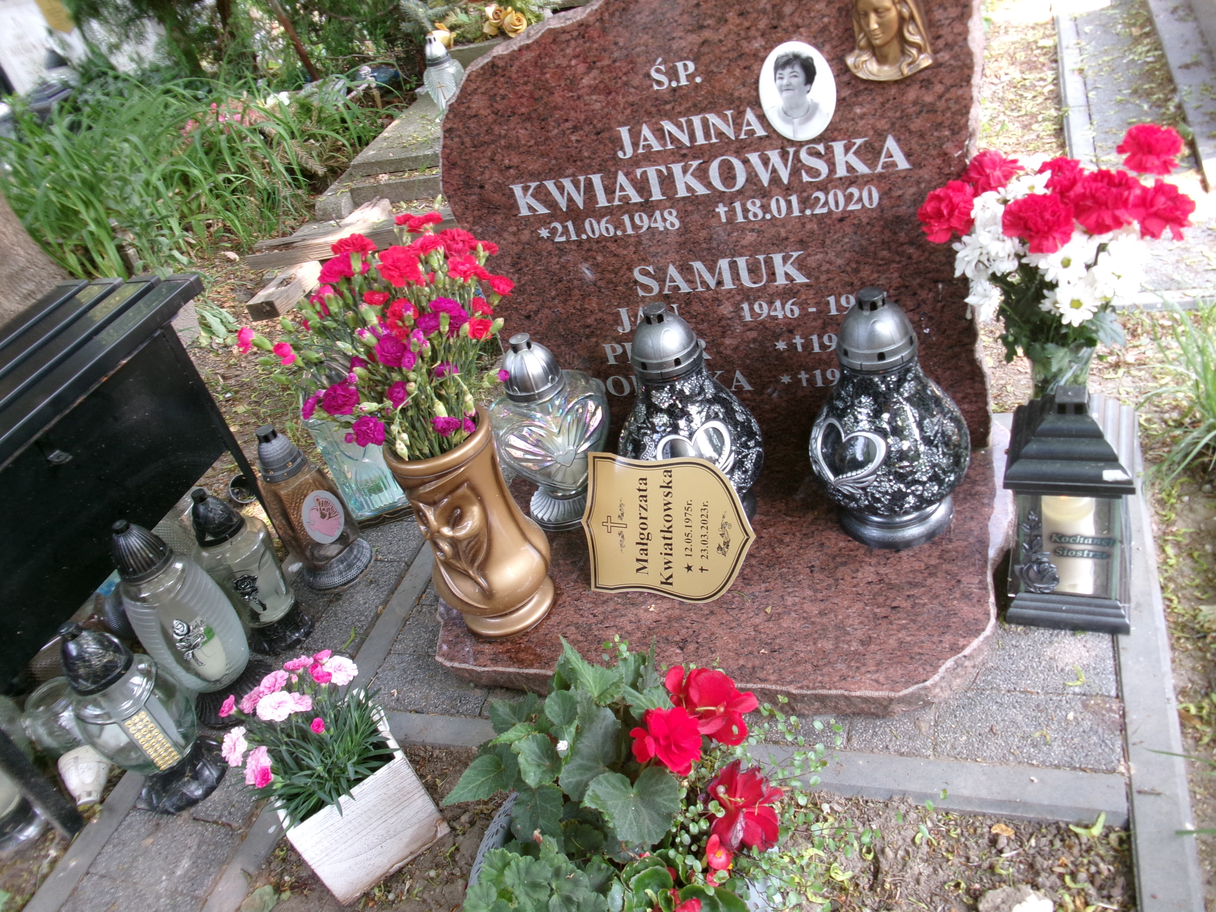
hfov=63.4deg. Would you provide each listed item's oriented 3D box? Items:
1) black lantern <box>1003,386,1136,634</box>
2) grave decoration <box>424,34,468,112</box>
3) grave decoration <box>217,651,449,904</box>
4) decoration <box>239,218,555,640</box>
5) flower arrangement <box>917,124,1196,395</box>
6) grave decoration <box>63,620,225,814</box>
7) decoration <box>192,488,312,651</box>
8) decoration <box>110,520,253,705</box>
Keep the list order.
[{"bbox_3d":[0.551,0.049,1.174,0.139,0.298,0.143,2,38,26],"label":"black lantern"},{"bbox_3d":[-0.536,-1.244,3.274,0.140,0.300,0.100,-7,35,14],"label":"grave decoration"},{"bbox_3d":[-0.333,0.360,1.168,0.165,0.250,0.170,-31,36,-20],"label":"grave decoration"},{"bbox_3d":[-0.211,-0.007,1.243,0.285,0.570,0.270,3,38,27],"label":"decoration"},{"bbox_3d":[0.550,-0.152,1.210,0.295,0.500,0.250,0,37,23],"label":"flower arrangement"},{"bbox_3d":[-0.619,0.329,1.271,0.138,0.300,0.138,-36,38,-27],"label":"grave decoration"},{"bbox_3d":[-0.554,0.166,1.494,0.111,0.282,0.111,-28,35,-16],"label":"decoration"},{"bbox_3d":[-0.597,0.225,1.380,0.127,0.337,0.127,-28,35,-16],"label":"decoration"}]

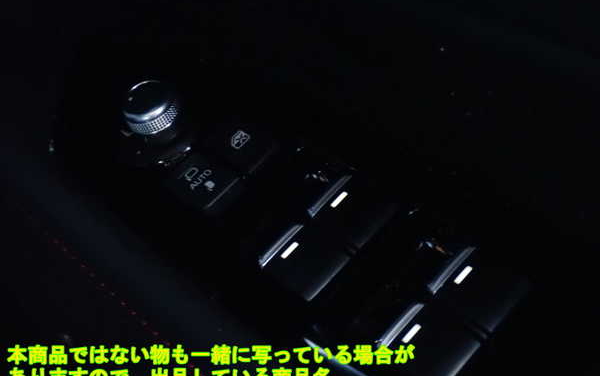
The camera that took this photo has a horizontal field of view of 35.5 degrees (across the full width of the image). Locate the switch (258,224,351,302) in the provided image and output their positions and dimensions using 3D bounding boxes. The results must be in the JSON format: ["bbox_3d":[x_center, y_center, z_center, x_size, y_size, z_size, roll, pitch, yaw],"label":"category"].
[{"bbox_3d":[0.002,0.026,0.311,0.021,0.008,0.024,-44,51,-19],"label":"switch"}]

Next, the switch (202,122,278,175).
[{"bbox_3d":[-0.022,-0.014,0.353,0.019,0.006,0.024,-44,51,-19],"label":"switch"}]

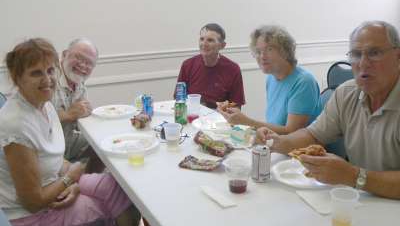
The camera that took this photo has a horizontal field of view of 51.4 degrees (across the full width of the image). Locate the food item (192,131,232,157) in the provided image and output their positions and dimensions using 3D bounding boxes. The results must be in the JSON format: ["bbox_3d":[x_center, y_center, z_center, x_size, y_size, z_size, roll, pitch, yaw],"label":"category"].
[{"bbox_3d":[0.049,0.137,1.913,0.100,0.050,0.195,-9,17,-33],"label":"food item"}]

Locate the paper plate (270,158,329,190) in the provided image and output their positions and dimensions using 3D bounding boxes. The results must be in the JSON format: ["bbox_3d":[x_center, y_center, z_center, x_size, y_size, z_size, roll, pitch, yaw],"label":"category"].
[{"bbox_3d":[0.405,0.233,1.552,0.268,0.022,0.268,-1,15,0],"label":"paper plate"}]

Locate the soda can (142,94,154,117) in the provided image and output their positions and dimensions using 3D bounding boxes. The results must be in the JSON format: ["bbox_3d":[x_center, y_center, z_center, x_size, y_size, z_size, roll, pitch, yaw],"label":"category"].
[{"bbox_3d":[-0.315,-0.045,2.502,0.066,0.122,0.066,-2,14,-10],"label":"soda can"}]

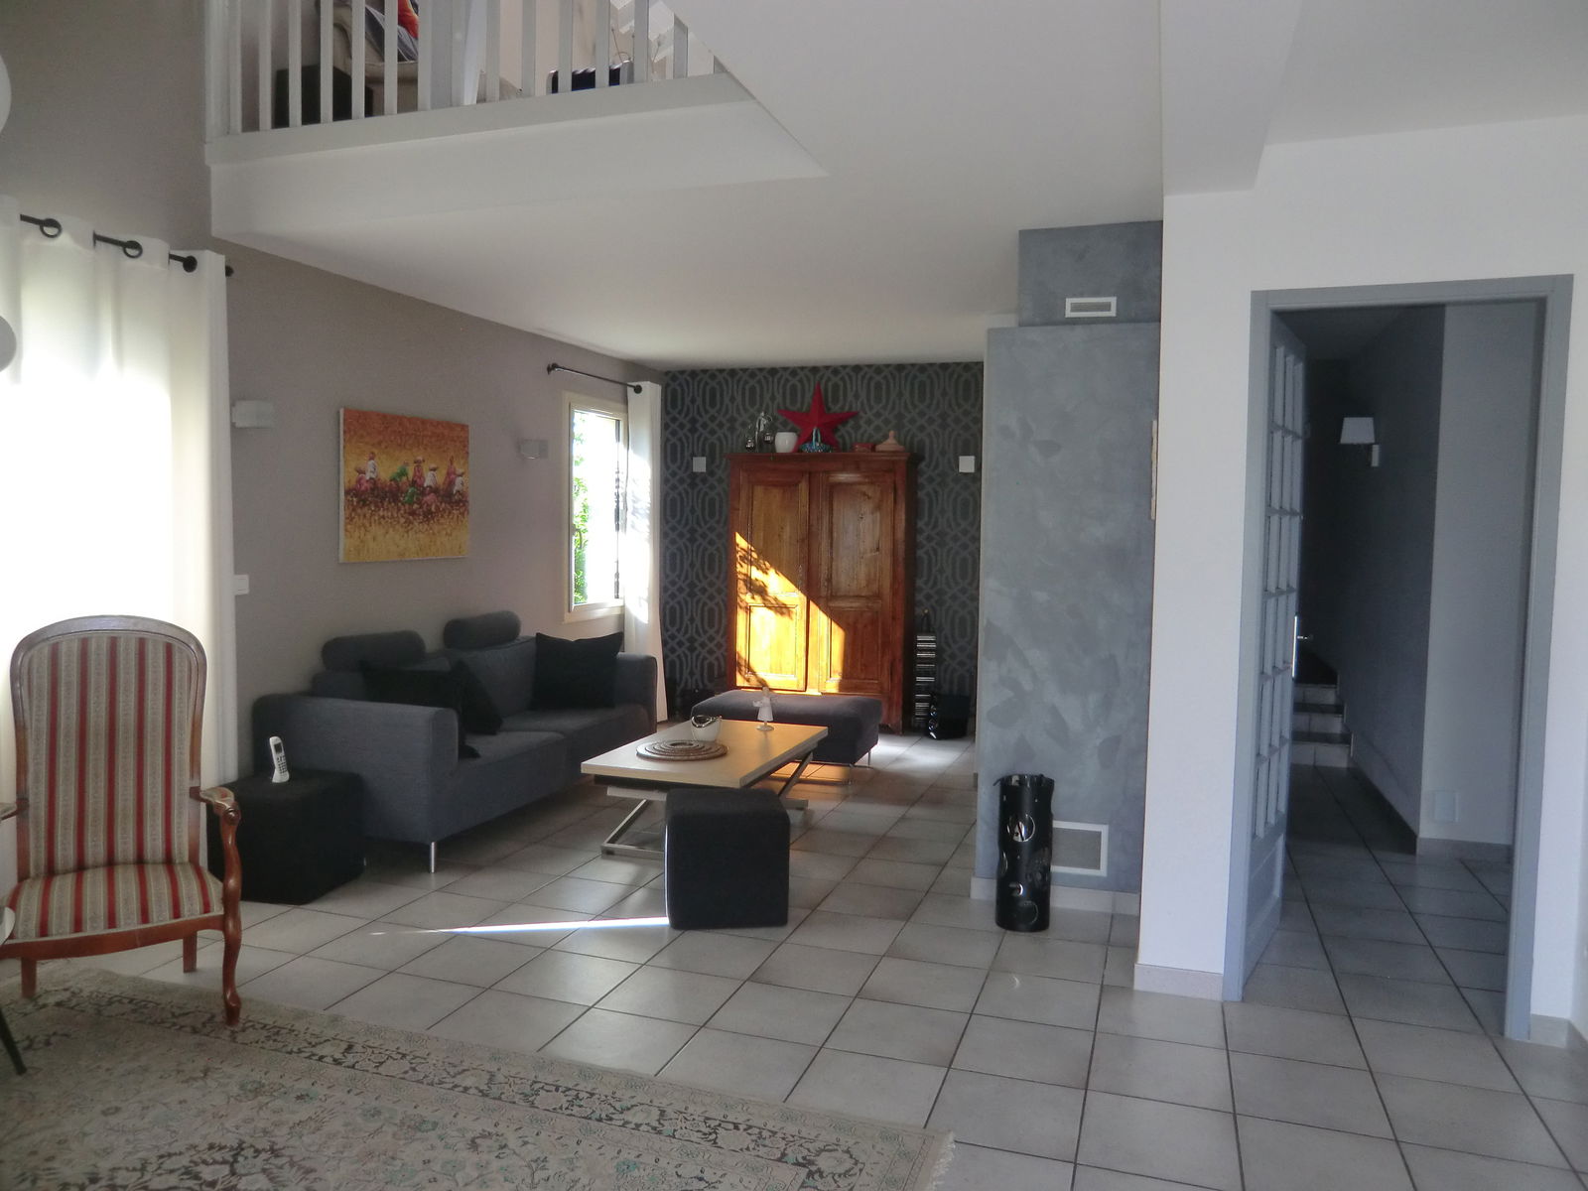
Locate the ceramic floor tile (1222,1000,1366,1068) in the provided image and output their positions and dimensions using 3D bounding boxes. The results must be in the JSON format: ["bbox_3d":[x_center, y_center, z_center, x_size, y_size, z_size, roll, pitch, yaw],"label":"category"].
[{"bbox_3d":[1.380,1.224,3.057,0.338,0.010,0.338,2,3,18],"label":"ceramic floor tile"}]

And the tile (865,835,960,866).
[{"bbox_3d":[0.517,1.112,4.777,0.337,0.010,0.337,2,3,18],"label":"tile"}]

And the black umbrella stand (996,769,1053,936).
[{"bbox_3d":[0.816,0.905,3.886,0.187,0.510,0.187,2,3,18],"label":"black umbrella stand"}]

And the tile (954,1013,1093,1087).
[{"bbox_3d":[0.619,1.218,2.947,0.338,0.010,0.338,2,3,18],"label":"tile"}]

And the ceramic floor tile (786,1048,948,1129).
[{"bbox_3d":[0.181,1.211,2.705,0.337,0.010,0.337,2,3,18],"label":"ceramic floor tile"}]

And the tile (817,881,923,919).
[{"bbox_3d":[0.291,1.138,4.098,0.337,0.010,0.337,2,3,18],"label":"tile"}]

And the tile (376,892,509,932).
[{"bbox_3d":[-1.231,1.138,3.922,0.338,0.010,0.338,2,3,18],"label":"tile"}]

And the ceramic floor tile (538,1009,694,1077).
[{"bbox_3d":[-0.467,1.187,2.915,0.337,0.010,0.337,2,3,18],"label":"ceramic floor tile"}]

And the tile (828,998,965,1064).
[{"bbox_3d":[0.288,1.195,3.021,0.337,0.010,0.337,2,3,18],"label":"tile"}]

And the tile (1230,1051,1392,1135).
[{"bbox_3d":[1.271,1.239,2.731,0.338,0.010,0.338,2,3,18],"label":"tile"}]

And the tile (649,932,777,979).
[{"bbox_3d":[-0.252,1.170,3.598,0.338,0.010,0.338,2,3,18],"label":"tile"}]

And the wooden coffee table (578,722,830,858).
[{"bbox_3d":[-0.350,0.877,4.969,0.710,0.405,1.220,2,3,18],"label":"wooden coffee table"}]

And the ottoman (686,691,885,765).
[{"bbox_3d":[-0.031,0.813,6.390,0.930,0.385,0.660,2,3,18],"label":"ottoman"}]

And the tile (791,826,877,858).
[{"bbox_3d":[0.185,1.096,4.852,0.337,0.010,0.337,2,3,18],"label":"tile"}]

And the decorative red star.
[{"bbox_3d":[0.182,-1.282,8.107,0.620,0.565,0.070,2,3,18],"label":"decorative red star"}]

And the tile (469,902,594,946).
[{"bbox_3d":[-0.896,1.133,3.777,0.337,0.010,0.337,2,3,18],"label":"tile"}]

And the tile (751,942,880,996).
[{"bbox_3d":[0.077,1.178,3.472,0.337,0.010,0.337,2,3,18],"label":"tile"}]

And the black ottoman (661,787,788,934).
[{"bbox_3d":[-0.242,0.932,3.972,0.400,0.400,0.400,0,3,-7],"label":"black ottoman"}]

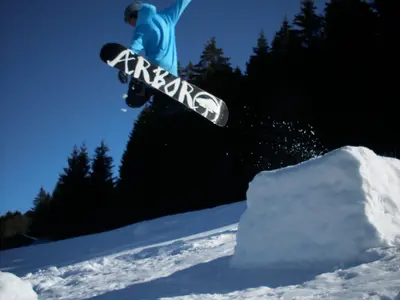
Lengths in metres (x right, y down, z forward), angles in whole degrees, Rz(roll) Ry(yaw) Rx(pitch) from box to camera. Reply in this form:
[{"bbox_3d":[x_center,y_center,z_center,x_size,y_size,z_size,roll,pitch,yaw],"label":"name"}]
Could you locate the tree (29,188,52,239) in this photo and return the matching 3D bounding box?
[{"bbox_3d":[-18.700,7.330,42.000,2.810,5.980,2.810,0,-6,0],"label":"tree"}]

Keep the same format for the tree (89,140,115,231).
[{"bbox_3d":[-10.170,3.670,37.000,2.900,9.110,2.900,0,-6,0],"label":"tree"}]

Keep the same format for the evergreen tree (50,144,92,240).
[{"bbox_3d":[-13.740,4.400,38.000,4.030,9.770,4.030,0,-6,0],"label":"evergreen tree"}]

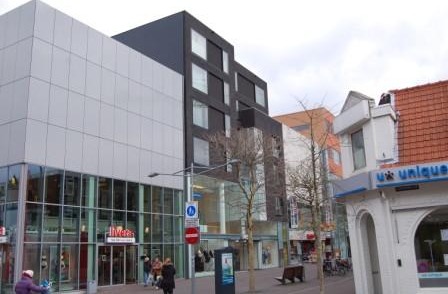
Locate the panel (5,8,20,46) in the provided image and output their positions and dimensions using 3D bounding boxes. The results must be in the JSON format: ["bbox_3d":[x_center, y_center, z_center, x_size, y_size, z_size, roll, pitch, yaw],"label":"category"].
[{"bbox_3d":[-11.645,-6.556,24.716,1.130,2.221,0.100,-9,-15,29],"label":"panel"}]

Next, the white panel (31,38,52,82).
[{"bbox_3d":[-11.029,-5.248,27.148,0.070,2.522,1.323,-10,-16,30],"label":"white panel"}]

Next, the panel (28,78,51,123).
[{"bbox_3d":[-10.402,-2.594,25.191,0.100,2.454,1.358,-10,-16,30],"label":"panel"}]

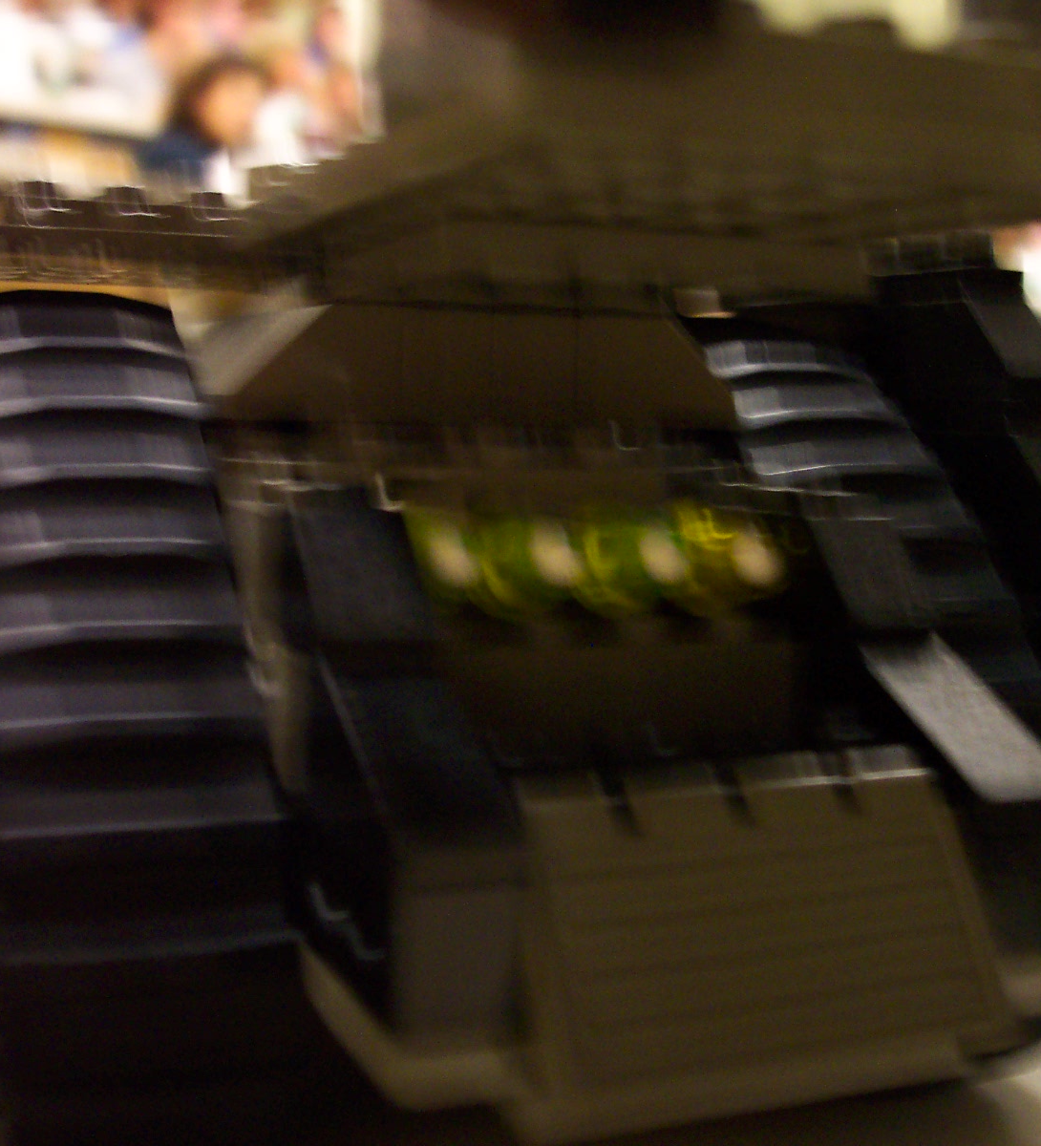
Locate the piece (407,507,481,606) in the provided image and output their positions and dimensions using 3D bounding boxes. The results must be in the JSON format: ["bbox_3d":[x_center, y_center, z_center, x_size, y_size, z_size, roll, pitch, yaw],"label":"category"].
[{"bbox_3d":[-0.006,-0.001,0.119,0.008,0.008,0.006,-1,9,-23],"label":"piece"}]

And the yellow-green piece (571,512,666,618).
[{"bbox_3d":[0.008,-0.001,0.125,0.008,0.008,0.006,-1,9,-23],"label":"yellow-green piece"}]

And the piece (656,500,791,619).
[{"bbox_3d":[0.016,-0.001,0.129,0.008,0.008,0.006,-1,9,-23],"label":"piece"}]

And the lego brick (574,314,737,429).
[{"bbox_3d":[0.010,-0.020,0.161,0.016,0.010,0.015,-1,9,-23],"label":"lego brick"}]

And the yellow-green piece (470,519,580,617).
[{"bbox_3d":[0.001,-0.001,0.122,0.008,0.008,0.006,-1,9,-23],"label":"yellow-green piece"}]

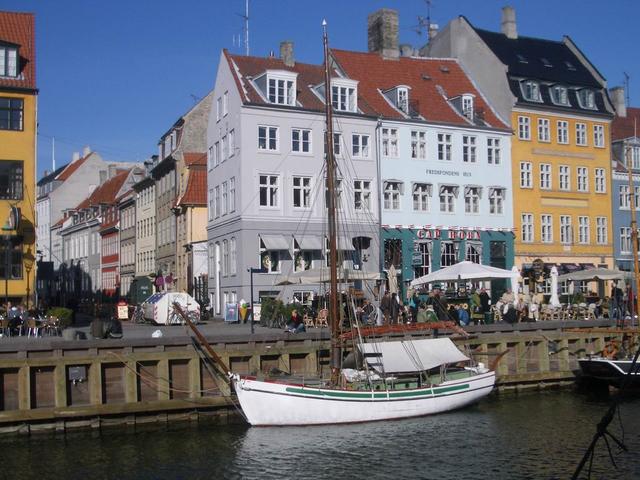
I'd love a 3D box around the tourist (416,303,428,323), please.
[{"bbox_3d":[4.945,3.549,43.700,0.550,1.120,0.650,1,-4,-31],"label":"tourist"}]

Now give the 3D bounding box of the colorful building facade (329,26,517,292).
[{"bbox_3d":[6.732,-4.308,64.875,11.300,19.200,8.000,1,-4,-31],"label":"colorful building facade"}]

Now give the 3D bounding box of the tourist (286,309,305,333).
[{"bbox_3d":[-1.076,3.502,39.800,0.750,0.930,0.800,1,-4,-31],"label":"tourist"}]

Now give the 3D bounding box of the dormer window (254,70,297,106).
[{"bbox_3d":[-2.954,-9.623,58.960,2.100,2.080,2.200,1,-4,-31],"label":"dormer window"}]

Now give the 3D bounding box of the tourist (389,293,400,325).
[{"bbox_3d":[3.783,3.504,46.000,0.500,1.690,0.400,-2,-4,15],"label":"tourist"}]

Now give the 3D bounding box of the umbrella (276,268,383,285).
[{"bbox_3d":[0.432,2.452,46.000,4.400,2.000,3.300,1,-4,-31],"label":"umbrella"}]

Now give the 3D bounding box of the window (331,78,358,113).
[{"bbox_3d":[1.181,-9.682,61.390,2.100,2.080,2.100,1,-4,-31],"label":"window"}]

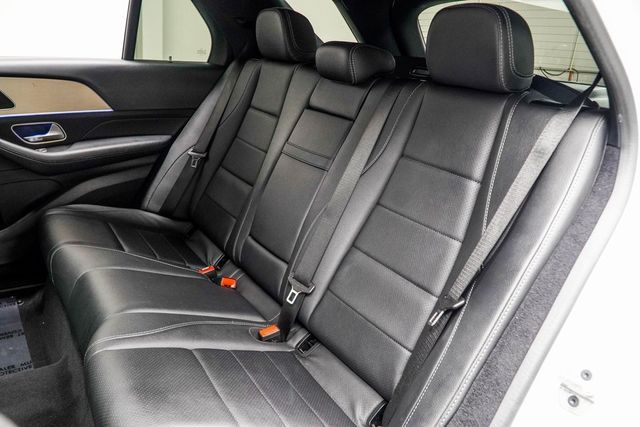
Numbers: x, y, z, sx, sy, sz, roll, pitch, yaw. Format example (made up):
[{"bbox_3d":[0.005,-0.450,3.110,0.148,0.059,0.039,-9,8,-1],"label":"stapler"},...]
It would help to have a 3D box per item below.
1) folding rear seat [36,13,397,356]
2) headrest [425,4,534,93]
[{"bbox_3d":[-0.312,-0.131,1.381,0.910,0.860,0.860,-13,25,-30],"label":"folding rear seat"},{"bbox_3d":[0.305,-0.319,0.928,0.115,0.160,0.240,-13,25,-30],"label":"headrest"}]

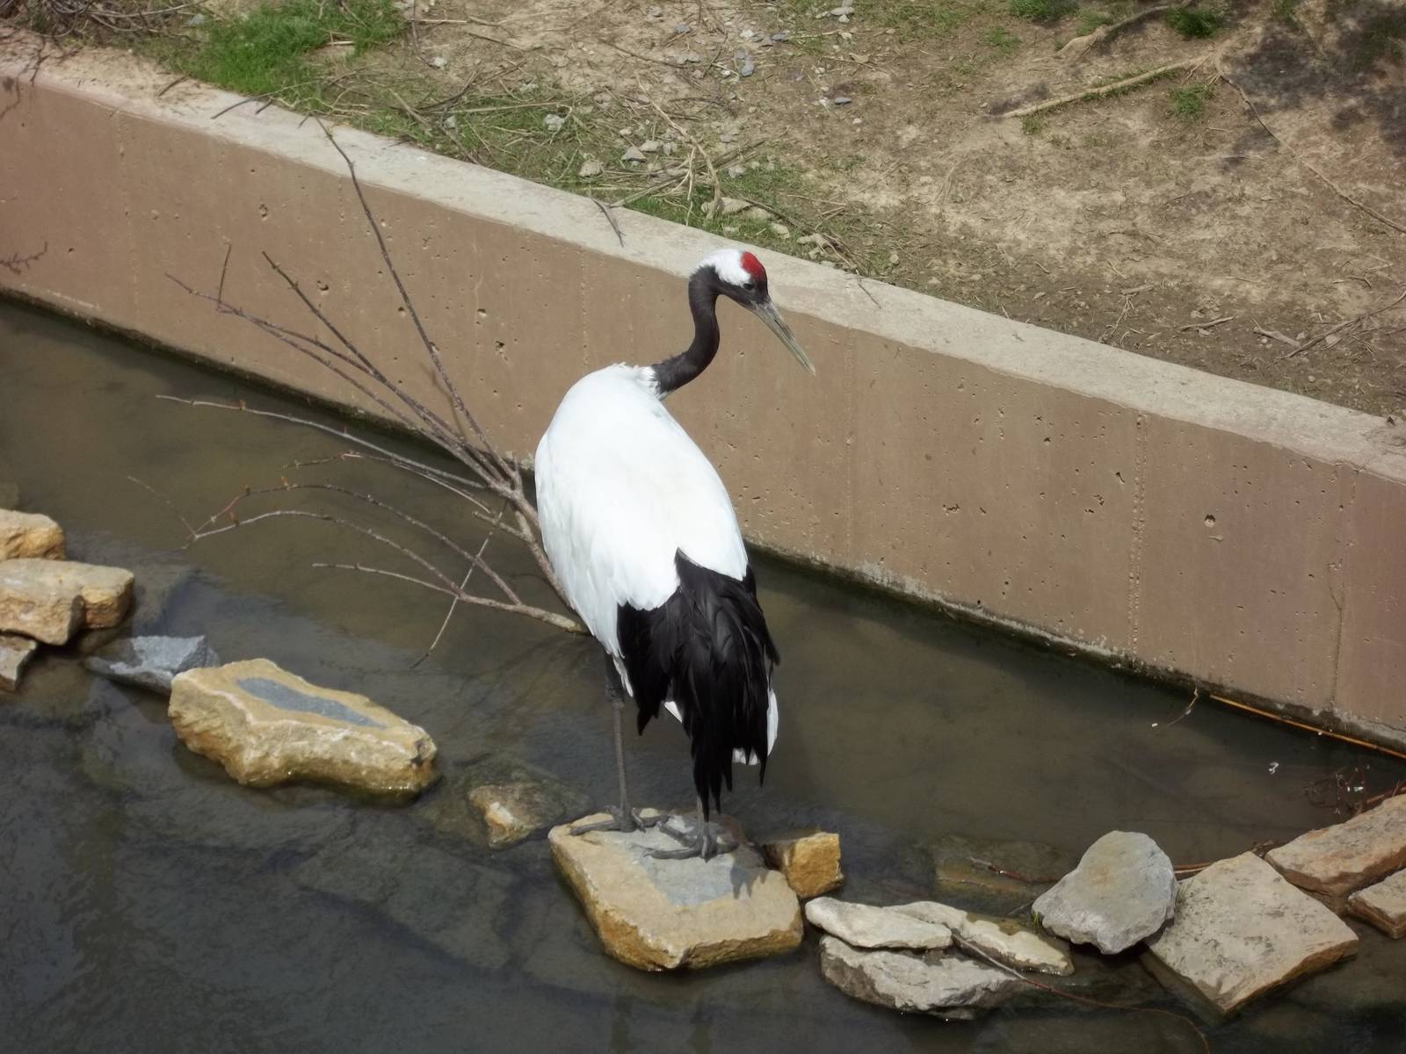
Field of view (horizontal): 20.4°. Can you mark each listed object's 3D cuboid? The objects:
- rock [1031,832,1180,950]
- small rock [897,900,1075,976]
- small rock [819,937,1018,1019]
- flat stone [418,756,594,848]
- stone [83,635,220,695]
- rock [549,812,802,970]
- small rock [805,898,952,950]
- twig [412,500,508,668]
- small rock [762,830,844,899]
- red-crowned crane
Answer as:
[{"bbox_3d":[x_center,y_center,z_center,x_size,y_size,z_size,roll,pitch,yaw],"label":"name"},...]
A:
[{"bbox_3d":[0.691,0.627,6.694,0.235,0.120,0.215,5,30,10],"label":"rock"},{"bbox_3d":[0.476,0.695,6.640,0.300,0.065,0.120,17,34,28],"label":"small rock"},{"bbox_3d":[0.345,0.741,6.436,0.320,0.090,0.140,8,30,16],"label":"small rock"},{"bbox_3d":[-0.351,0.493,6.978,0.250,0.090,0.200,14,32,26],"label":"flat stone"},{"bbox_3d":[-1.026,0.259,7.390,0.230,0.070,0.150,12,31,22],"label":"stone"},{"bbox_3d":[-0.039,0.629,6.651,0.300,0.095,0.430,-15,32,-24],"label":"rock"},{"bbox_3d":[0.285,0.672,6.467,0.240,0.045,0.100,12,31,23],"label":"small rock"},{"bbox_3d":[-0.470,0.109,7.553,0.020,0.170,0.408,12,31,22],"label":"twig"},{"bbox_3d":[0.173,0.593,6.806,0.145,0.090,0.110,2,30,4],"label":"small rock"},{"bbox_3d":[0.000,0.085,6.571,0.480,1.080,0.600,-12,31,-19],"label":"red-crowned crane"}]

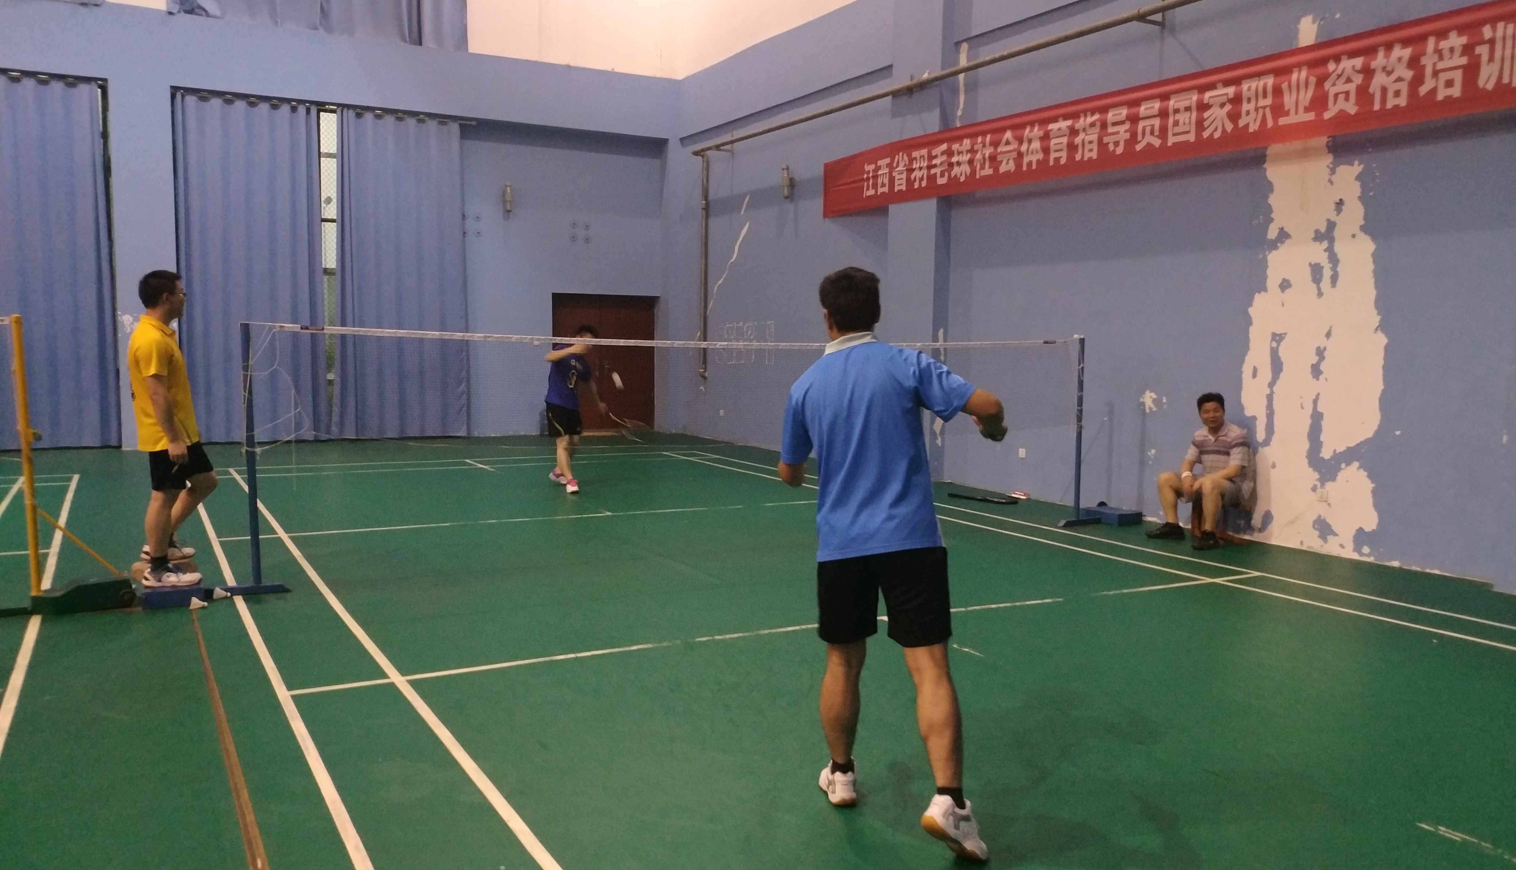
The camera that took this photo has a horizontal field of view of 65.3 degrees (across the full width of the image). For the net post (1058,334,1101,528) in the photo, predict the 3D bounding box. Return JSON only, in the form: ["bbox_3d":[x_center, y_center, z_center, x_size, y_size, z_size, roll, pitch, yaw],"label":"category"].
[{"bbox_3d":[2.662,-0.035,9.749,0.450,1.560,0.090,-2,5,-28],"label":"net post"}]

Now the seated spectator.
[{"bbox_3d":[3.474,0.245,9.063,0.670,1.140,0.560,-4,7,-43],"label":"seated spectator"}]

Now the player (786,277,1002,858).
[{"bbox_3d":[0.379,0.362,3.668,0.670,1.730,0.650,0,5,-6],"label":"player"}]

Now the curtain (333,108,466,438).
[{"bbox_3d":[-4.915,-2.173,16.338,1.780,4.420,0.130,-2,5,-28],"label":"curtain"}]

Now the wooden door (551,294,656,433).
[{"bbox_3d":[-2.363,-1.061,18.034,1.720,2.070,0.100,-2,5,-28],"label":"wooden door"}]

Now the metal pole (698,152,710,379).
[{"bbox_3d":[-0.783,-2.448,17.303,0.110,3.270,0.110,-2,5,-28],"label":"metal pole"}]

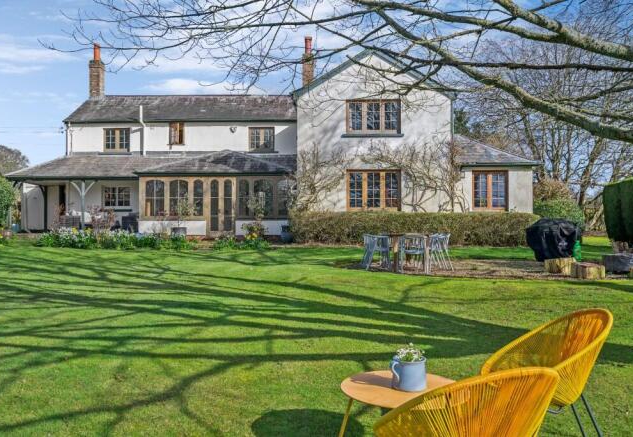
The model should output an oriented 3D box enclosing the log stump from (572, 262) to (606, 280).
[{"bbox_3d":[5.120,0.980,11.950,0.620,0.270,0.600,0,0,0],"label":"log stump"}]

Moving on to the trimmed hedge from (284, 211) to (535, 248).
[{"bbox_3d":[3.250,0.350,21.100,8.200,1.180,1.000,0,0,0],"label":"trimmed hedge"}]

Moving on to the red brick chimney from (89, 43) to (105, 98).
[{"bbox_3d":[-9.750,-6.600,28.400,0.500,2.450,0.580,0,0,0],"label":"red brick chimney"}]

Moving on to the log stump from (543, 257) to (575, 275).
[{"bbox_3d":[4.855,0.947,12.700,0.600,0.360,0.560,0,0,0],"label":"log stump"}]

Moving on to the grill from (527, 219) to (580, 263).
[{"bbox_3d":[5.768,0.548,15.500,1.300,1.100,0.680,0,0,12],"label":"grill"}]

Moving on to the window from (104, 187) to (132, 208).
[{"bbox_3d":[-7.967,-0.841,25.500,1.101,0.861,0.120,0,0,0],"label":"window"}]

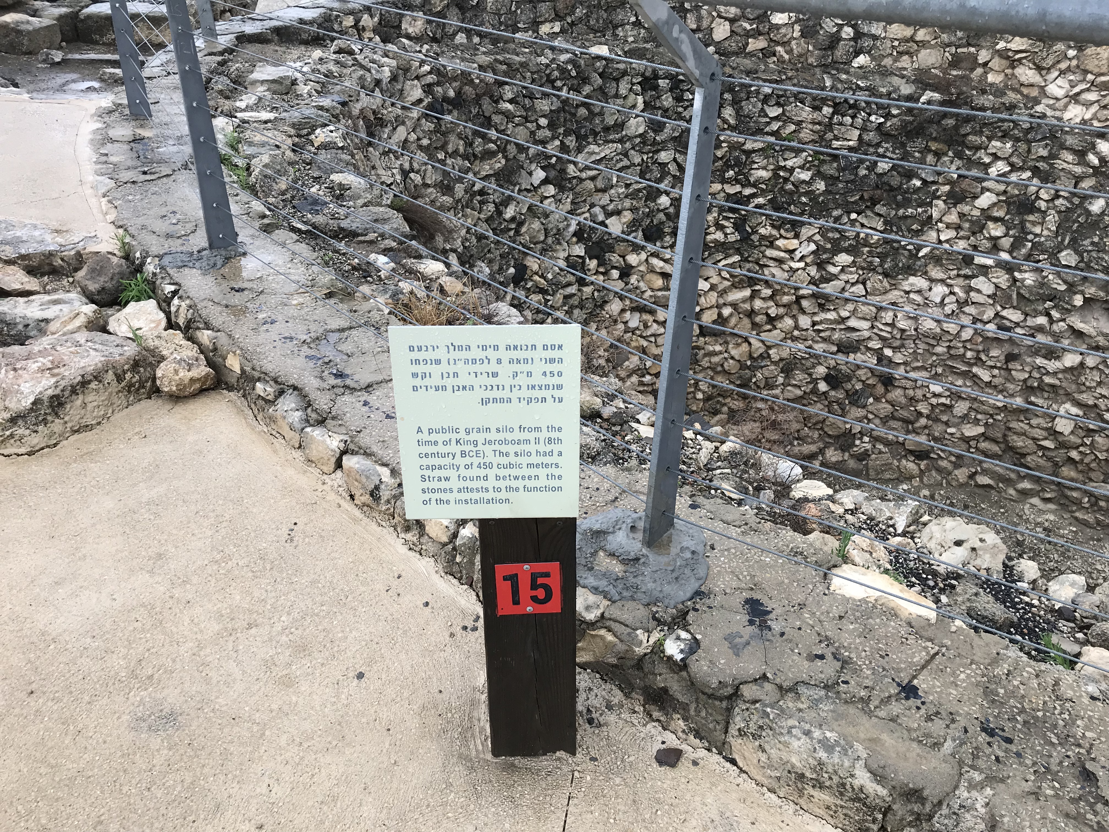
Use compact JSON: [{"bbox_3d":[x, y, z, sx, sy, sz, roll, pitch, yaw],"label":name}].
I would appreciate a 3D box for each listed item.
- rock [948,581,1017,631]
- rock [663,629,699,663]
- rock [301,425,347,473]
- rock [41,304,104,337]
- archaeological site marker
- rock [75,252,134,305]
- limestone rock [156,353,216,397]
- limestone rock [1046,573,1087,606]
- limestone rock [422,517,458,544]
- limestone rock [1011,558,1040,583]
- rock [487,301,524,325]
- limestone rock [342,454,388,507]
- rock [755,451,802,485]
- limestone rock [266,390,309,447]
[{"bbox_3d":[0.800,0.357,1.682,0.090,0.080,0.130,-21,39,-30],"label":"rock"},{"bbox_3d":[0.224,0.406,1.585,0.055,0.050,0.060,-27,42,-36],"label":"rock"},{"bbox_3d":[-0.549,0.077,2.140,0.075,0.095,0.115,-27,42,-36],"label":"rock"},{"bbox_3d":[-1.353,-0.267,2.522,0.165,0.100,0.115,-2,33,-5],"label":"rock"},{"bbox_3d":[-0.092,0.203,1.425,0.256,0.790,0.120,-1,27,-1],"label":"archaeological site marker"},{"bbox_3d":[-1.383,-0.418,2.750,0.180,0.160,0.165,-16,37,-24],"label":"rock"},{"bbox_3d":[-1.019,-0.116,2.477,0.165,0.115,0.140,-13,36,-21],"label":"limestone rock"},{"bbox_3d":[0.999,0.339,1.752,0.074,0.058,0.066,24,40,31],"label":"limestone rock"},{"bbox_3d":[-0.246,0.241,1.940,0.060,0.065,0.080,-27,42,-36],"label":"limestone rock"},{"bbox_3d":[0.955,0.316,1.820,0.056,0.045,0.050,21,38,29],"label":"limestone rock"},{"bbox_3d":[-0.151,-0.303,2.720,0.110,0.080,0.090,13,35,19],"label":"rock"},{"bbox_3d":[-0.437,0.145,2.071,0.095,0.130,0.130,-28,43,-37],"label":"limestone rock"},{"bbox_3d":[0.520,0.120,2.090,0.070,0.065,0.105,-27,42,-36],"label":"rock"},{"bbox_3d":[-0.679,0.005,2.280,0.080,0.100,0.130,-27,42,-36],"label":"limestone rock"}]

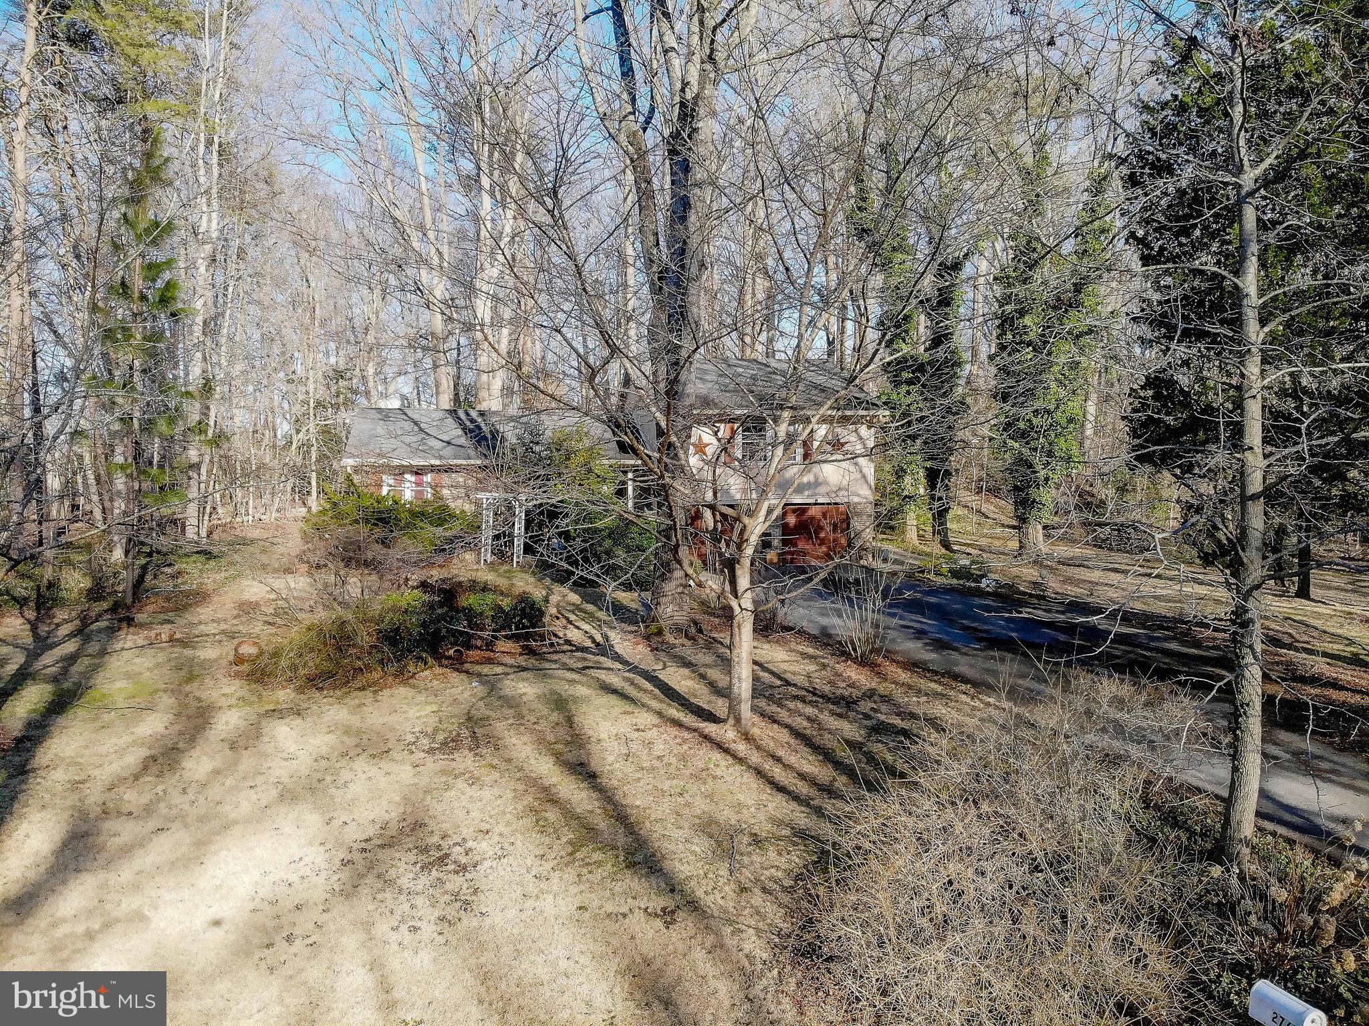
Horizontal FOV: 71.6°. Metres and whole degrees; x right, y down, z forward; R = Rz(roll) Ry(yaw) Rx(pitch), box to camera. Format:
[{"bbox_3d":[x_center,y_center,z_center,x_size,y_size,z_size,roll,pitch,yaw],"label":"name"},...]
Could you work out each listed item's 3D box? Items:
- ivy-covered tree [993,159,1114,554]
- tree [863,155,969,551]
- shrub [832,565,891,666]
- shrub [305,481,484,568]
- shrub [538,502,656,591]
[{"bbox_3d":[14.480,-6.038,37.229,4.740,15.410,4.400,0,3,0],"label":"ivy-covered tree"},{"bbox_3d":[9.327,-6.348,38.213,4.310,15.850,4.000,0,3,0],"label":"tree"},{"bbox_3d":[3.460,1.953,18.432,1.160,1.920,1.150,0,3,0],"label":"shrub"},{"bbox_3d":[-8.916,0.272,28.857,5.370,2.620,3.200,0,3,0],"label":"shrub"},{"bbox_3d":[-2.397,0.855,26.084,3.240,2.300,2.700,0,3,0],"label":"shrub"}]

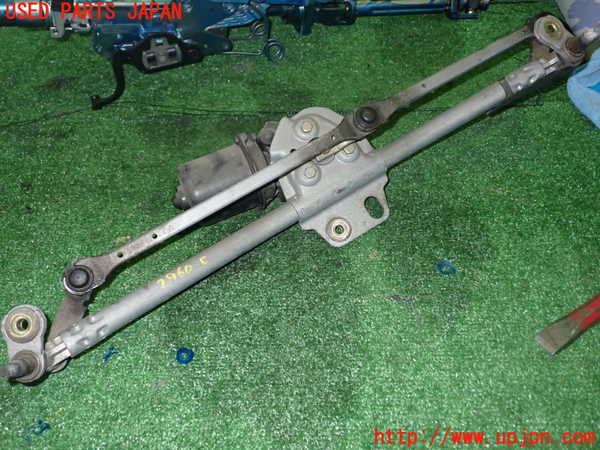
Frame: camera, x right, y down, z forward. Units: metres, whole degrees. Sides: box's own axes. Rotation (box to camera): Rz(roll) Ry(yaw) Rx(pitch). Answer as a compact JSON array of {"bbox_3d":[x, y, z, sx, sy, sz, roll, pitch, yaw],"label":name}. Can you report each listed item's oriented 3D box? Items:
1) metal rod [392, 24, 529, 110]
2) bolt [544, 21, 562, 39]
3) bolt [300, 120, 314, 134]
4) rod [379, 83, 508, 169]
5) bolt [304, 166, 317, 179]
[{"bbox_3d":[0.188,-0.183,0.638,0.207,0.010,0.016,-29,63,-15],"label":"metal rod"},{"bbox_3d":[0.312,-0.242,0.684,0.020,0.012,0.020,2,71,-6],"label":"bolt"},{"bbox_3d":[0.009,-0.104,0.592,0.012,0.009,0.012,-31,77,-16],"label":"bolt"},{"bbox_3d":[0.163,-0.113,0.624,0.186,0.022,0.022,-30,63,-16],"label":"rod"},{"bbox_3d":[0.011,-0.054,0.575,0.012,0.009,0.012,-31,77,-16],"label":"bolt"}]

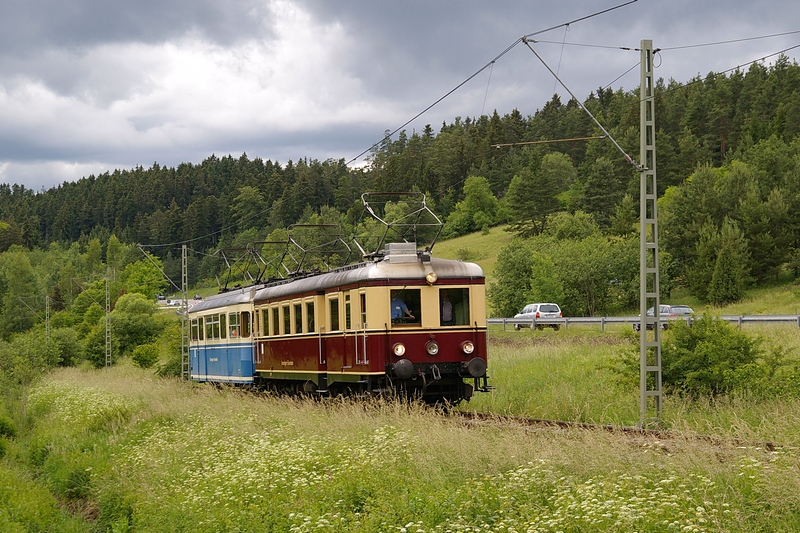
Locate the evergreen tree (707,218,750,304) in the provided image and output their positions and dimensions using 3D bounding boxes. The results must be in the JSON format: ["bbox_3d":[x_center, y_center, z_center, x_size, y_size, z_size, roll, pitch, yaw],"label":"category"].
[{"bbox_3d":[20.966,-0.319,95.000,2.800,5.500,2.800,-1,-3,13],"label":"evergreen tree"}]

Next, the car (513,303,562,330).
[{"bbox_3d":[8.780,3.219,94.500,1.820,1.750,4.400,0,-3,-18],"label":"car"}]

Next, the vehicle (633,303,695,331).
[{"bbox_3d":[14.516,2.810,82.000,1.780,1.470,4.600,1,-3,-22],"label":"vehicle"}]

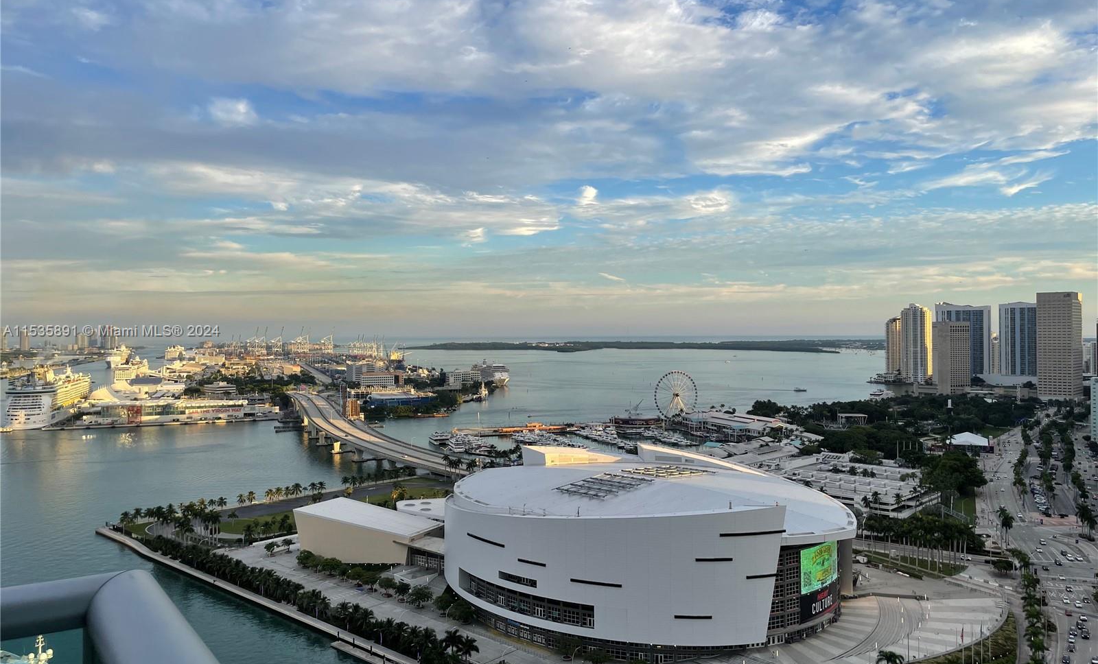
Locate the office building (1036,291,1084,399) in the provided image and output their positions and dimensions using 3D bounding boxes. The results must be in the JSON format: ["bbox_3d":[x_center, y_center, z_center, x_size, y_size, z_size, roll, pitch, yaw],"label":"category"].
[{"bbox_3d":[702.790,19.920,1134.000,43.370,148.000,52.000,0,0,45],"label":"office building"}]

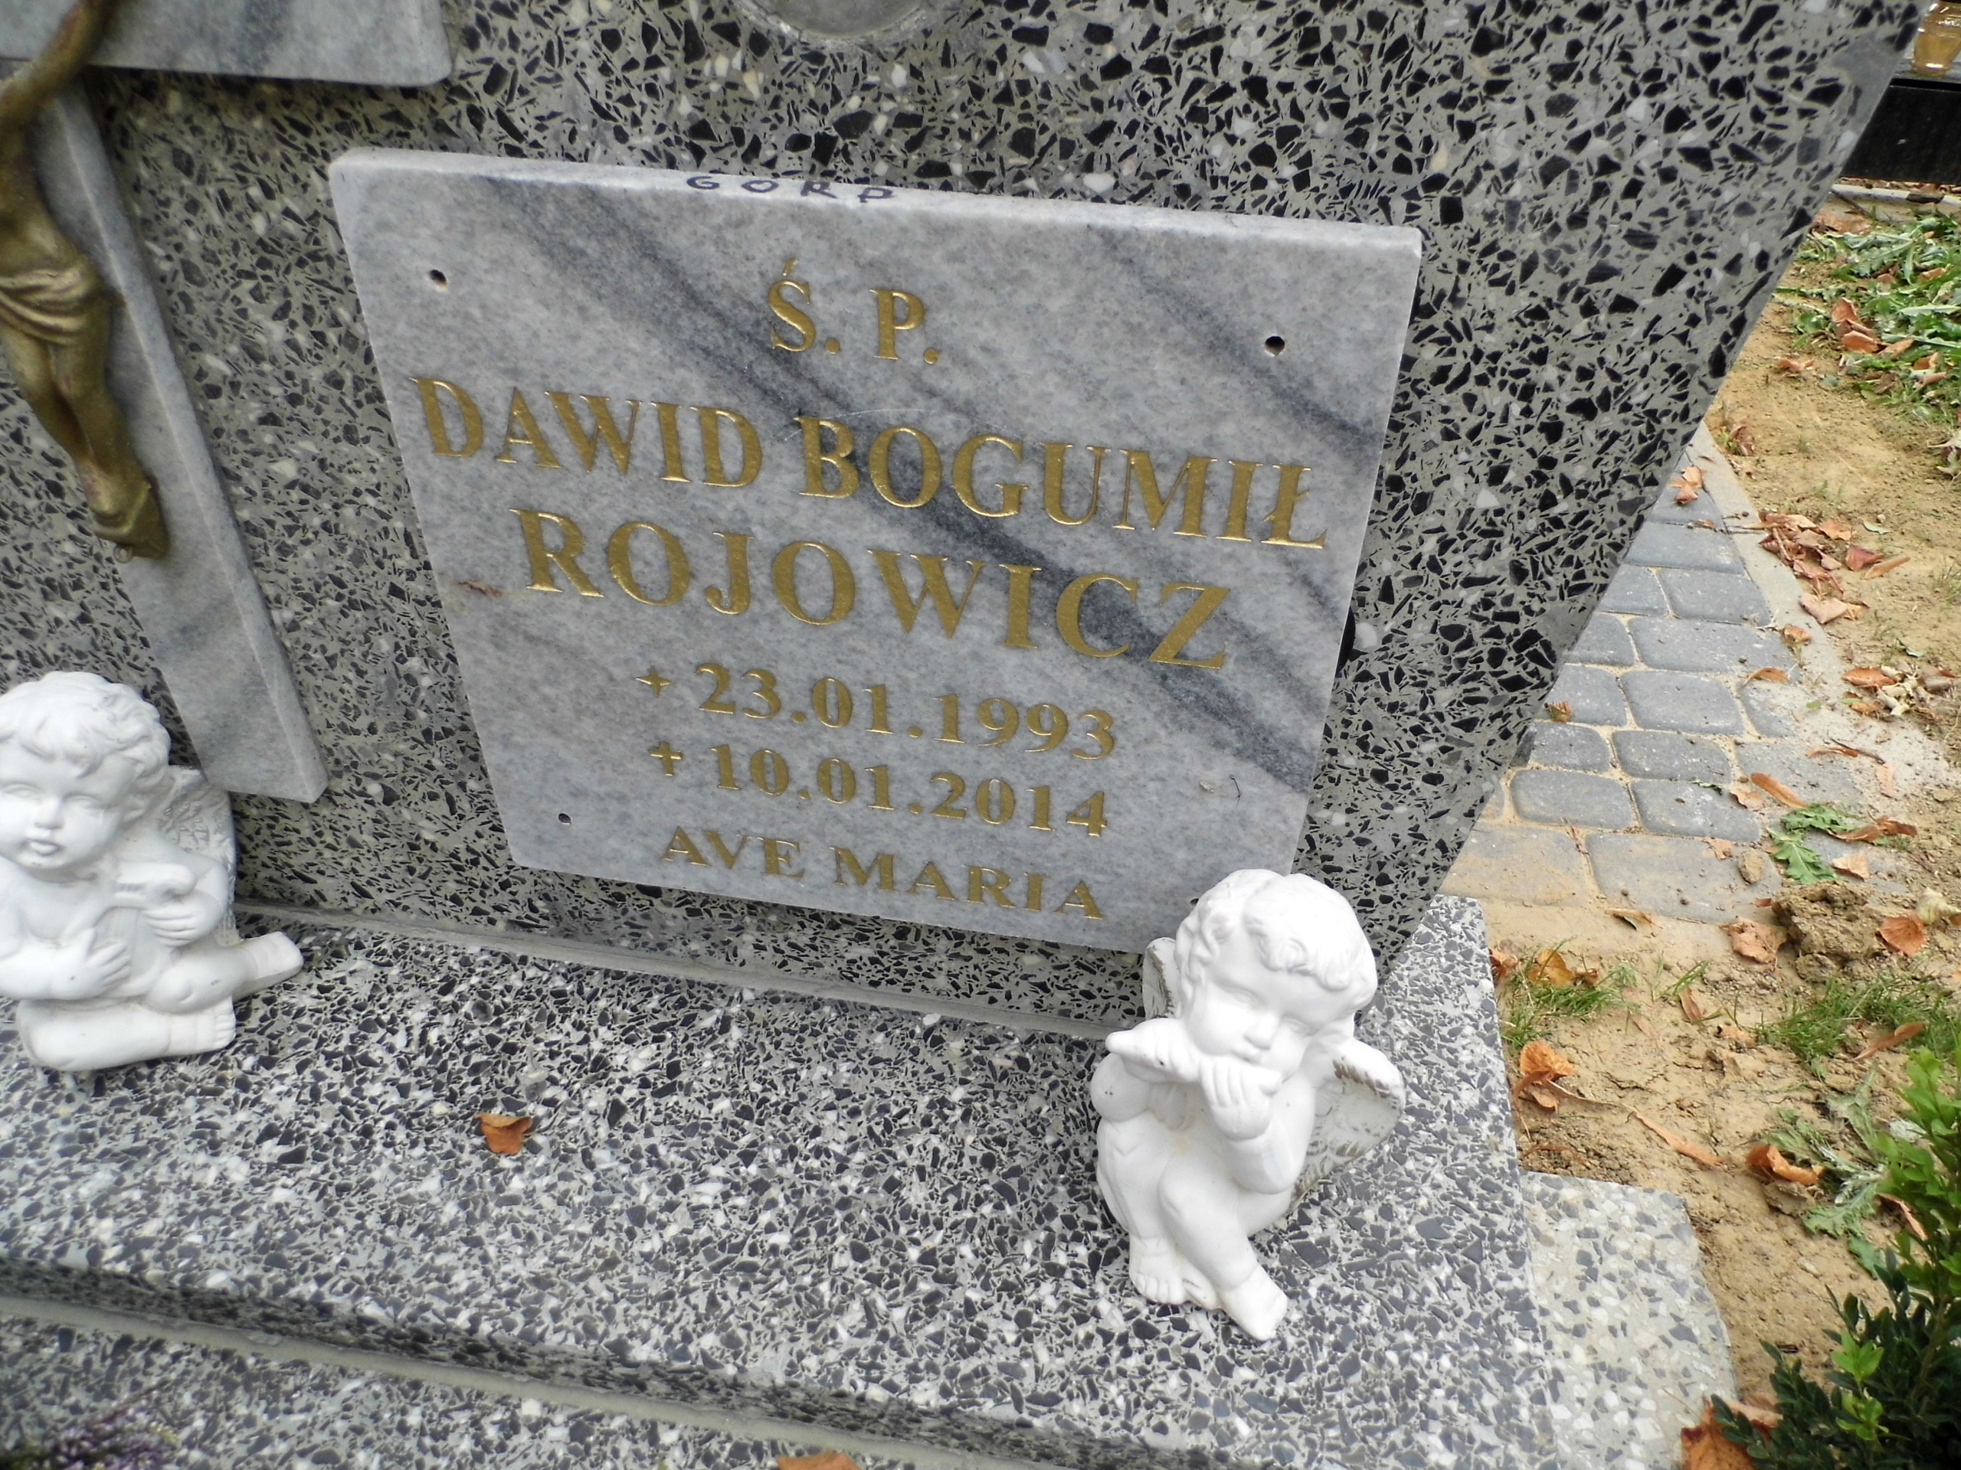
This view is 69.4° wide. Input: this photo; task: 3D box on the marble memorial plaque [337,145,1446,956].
[{"bbox_3d":[-0.051,-0.056,0.659,0.420,0.386,0.021,7,40,7],"label":"marble memorial plaque"}]

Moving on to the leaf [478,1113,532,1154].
[{"bbox_3d":[-0.260,0.218,0.774,0.028,0.011,0.021,3,40,2],"label":"leaf"}]

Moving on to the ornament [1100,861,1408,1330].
[{"bbox_3d":[0.128,0.172,0.691,0.133,0.200,0.144,24,45,25],"label":"ornament"}]

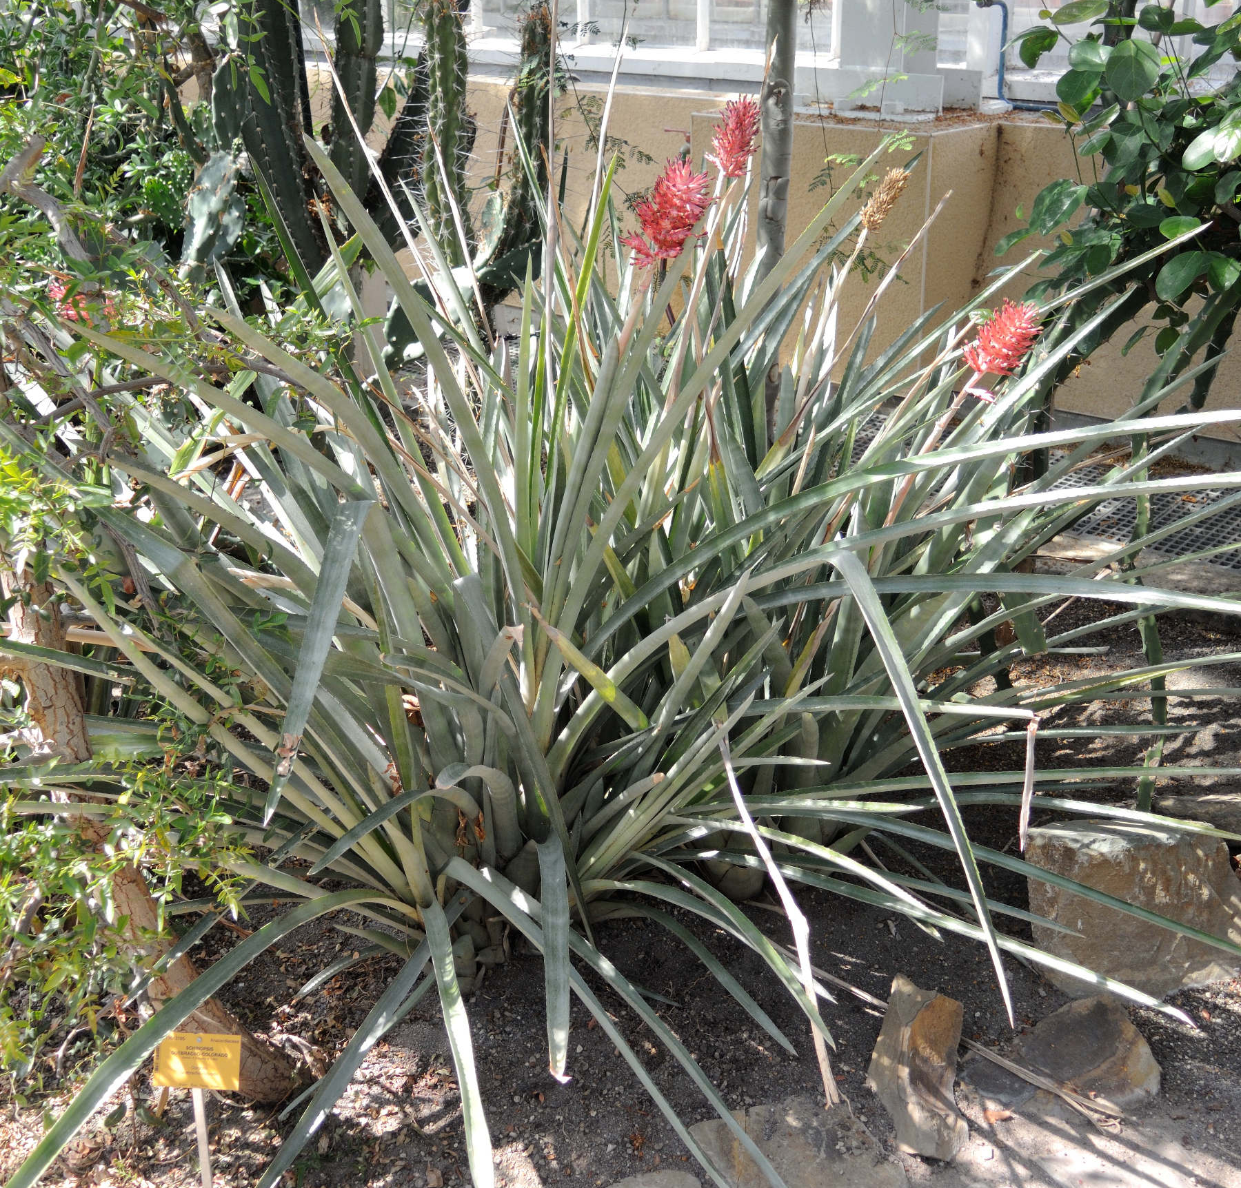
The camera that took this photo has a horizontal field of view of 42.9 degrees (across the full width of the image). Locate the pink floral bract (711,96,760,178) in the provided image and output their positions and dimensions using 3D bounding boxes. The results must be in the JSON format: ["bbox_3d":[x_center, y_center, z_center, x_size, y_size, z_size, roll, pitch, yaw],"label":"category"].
[{"bbox_3d":[0.220,-0.869,3.000,0.088,0.155,0.088,8,22,-3],"label":"pink floral bract"}]

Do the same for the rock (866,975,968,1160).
[{"bbox_3d":[0.409,0.641,2.191,0.125,0.130,0.260,2,22,6],"label":"rock"}]

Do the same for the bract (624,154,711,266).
[{"bbox_3d":[0.074,-0.583,2.400,0.112,0.165,0.112,12,21,-5],"label":"bract"}]

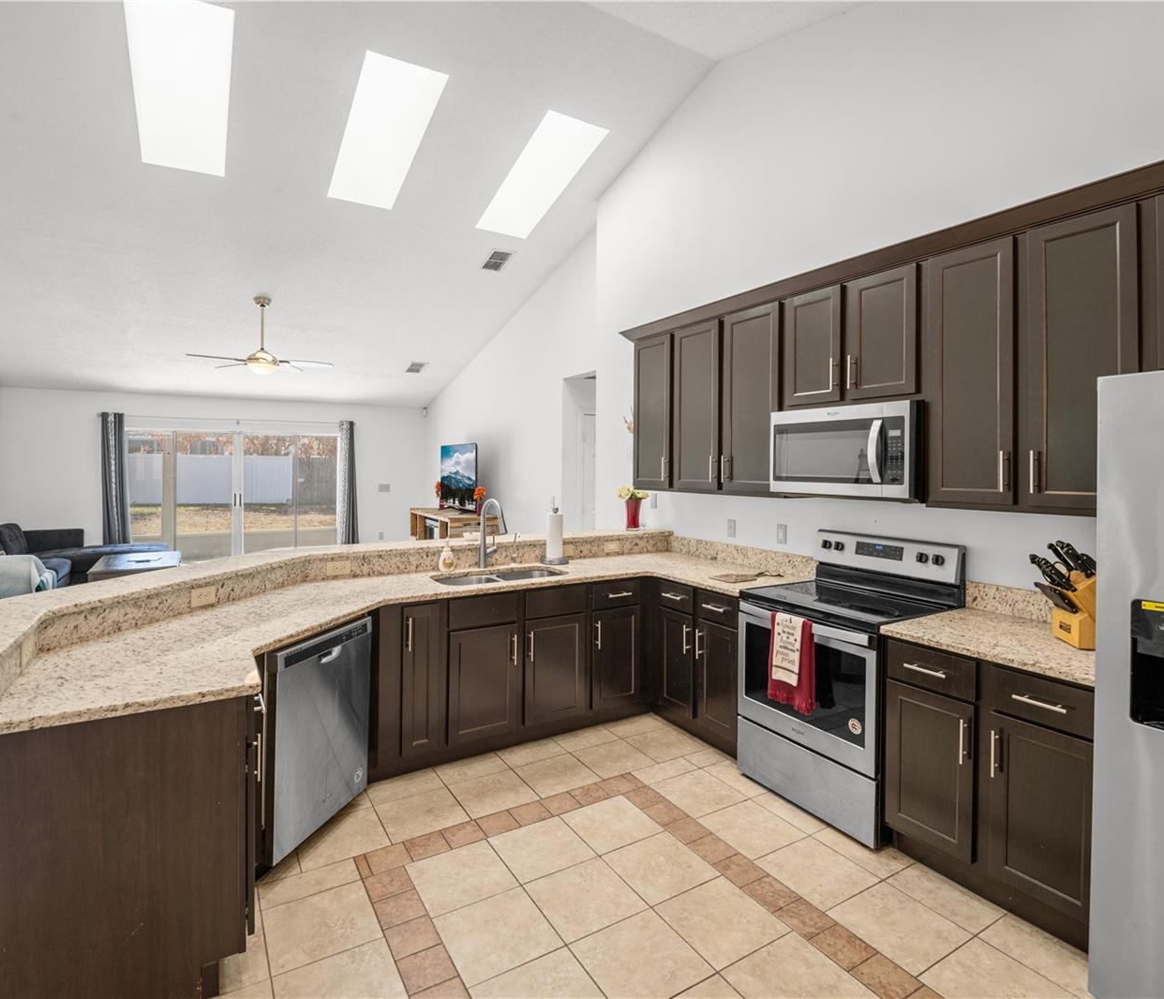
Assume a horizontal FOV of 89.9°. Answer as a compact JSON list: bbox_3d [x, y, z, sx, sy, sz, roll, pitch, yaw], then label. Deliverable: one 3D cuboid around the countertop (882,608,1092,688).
[{"bbox_3d":[1.684,0.546,2.233,0.655,0.038,0.696,-2,4,-32],"label":"countertop"}]

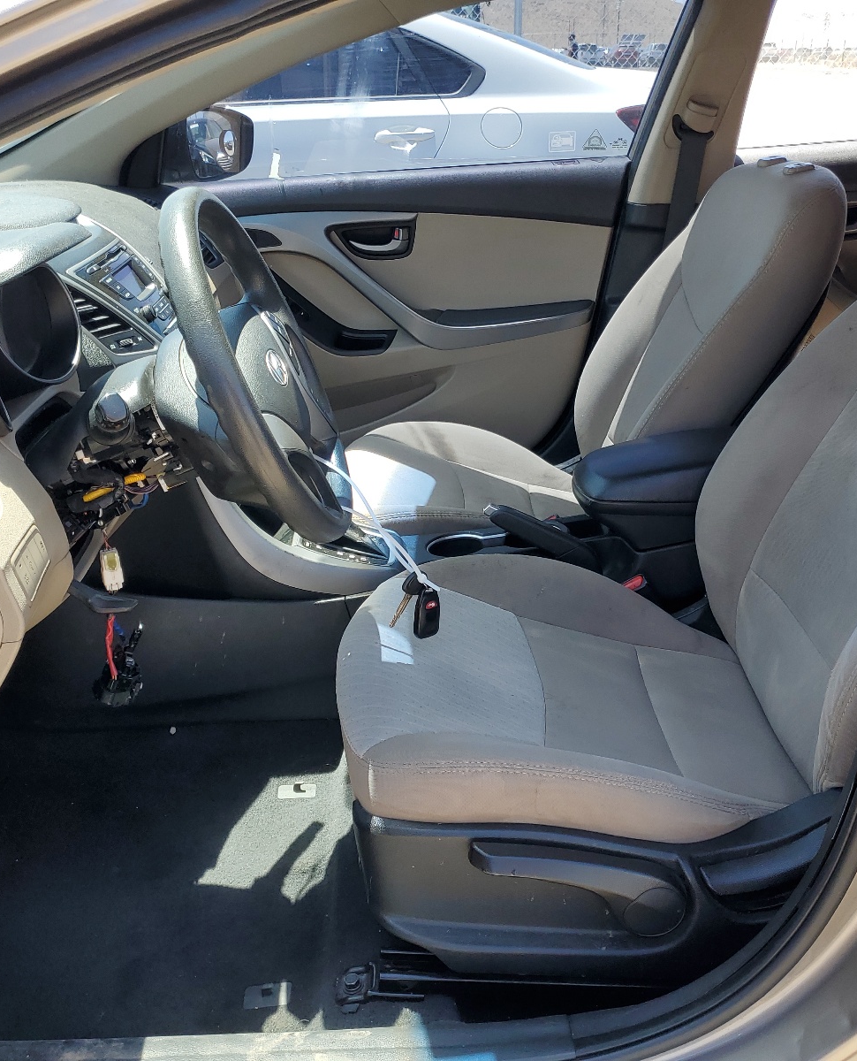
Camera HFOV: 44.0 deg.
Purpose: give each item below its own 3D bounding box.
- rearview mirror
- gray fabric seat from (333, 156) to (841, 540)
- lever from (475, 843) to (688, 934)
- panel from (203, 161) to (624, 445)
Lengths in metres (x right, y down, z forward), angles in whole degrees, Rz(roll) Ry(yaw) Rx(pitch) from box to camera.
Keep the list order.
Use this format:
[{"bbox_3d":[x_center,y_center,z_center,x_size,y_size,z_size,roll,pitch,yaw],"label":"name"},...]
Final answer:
[{"bbox_3d":[-0.459,-0.789,2.179,0.110,0.145,0.220,7,24,16],"label":"rearview mirror"},{"bbox_3d":[0.222,-0.252,1.823,0.740,0.720,0.520,-1,23,-2],"label":"gray fabric seat"},{"bbox_3d":[0.137,0.329,0.984,0.200,0.090,0.040,-1,23,-2],"label":"lever"},{"bbox_3d":[-0.051,-0.431,2.116,0.870,0.590,0.130,-1,23,-2],"label":"panel"}]

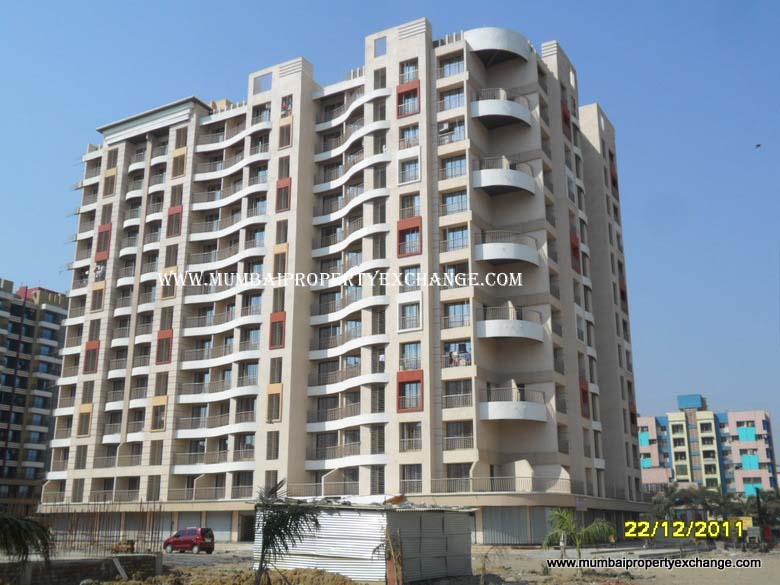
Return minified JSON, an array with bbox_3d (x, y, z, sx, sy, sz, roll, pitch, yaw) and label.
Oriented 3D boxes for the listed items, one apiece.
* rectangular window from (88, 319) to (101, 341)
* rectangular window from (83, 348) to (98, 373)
[{"bbox_3d":[-27.880,3.595,78.709,1.272,2.085,0.203,-9,-19,28],"label":"rectangular window"},{"bbox_3d":[-28.108,6.458,78.605,1.520,2.041,0.200,-9,-18,29],"label":"rectangular window"}]

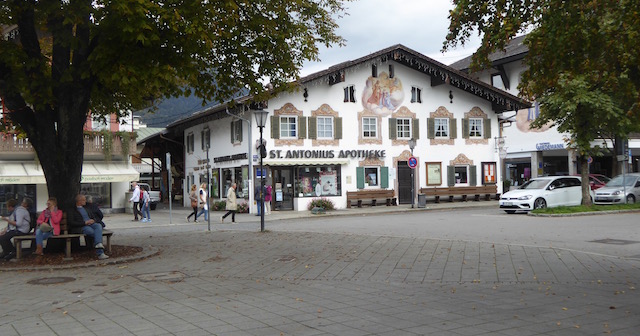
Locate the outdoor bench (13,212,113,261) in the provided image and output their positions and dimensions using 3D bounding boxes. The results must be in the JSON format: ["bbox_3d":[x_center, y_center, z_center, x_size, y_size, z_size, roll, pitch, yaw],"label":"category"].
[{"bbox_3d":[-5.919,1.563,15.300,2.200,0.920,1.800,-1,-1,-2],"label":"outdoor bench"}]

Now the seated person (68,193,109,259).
[{"bbox_3d":[-5.084,1.301,14.650,0.850,1.360,0.560,-2,-1,34],"label":"seated person"}]

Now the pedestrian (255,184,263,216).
[{"bbox_3d":[-2.849,1.456,32.200,0.520,1.740,0.360,-1,-1,-12],"label":"pedestrian"}]

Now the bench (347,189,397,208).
[{"bbox_3d":[2.755,1.653,35.600,2.900,0.880,0.650,-1,-1,-22],"label":"bench"}]

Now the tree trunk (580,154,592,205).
[{"bbox_3d":[10.610,0.438,26.500,0.420,2.150,0.420,-1,-1,0],"label":"tree trunk"}]

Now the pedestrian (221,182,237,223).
[{"bbox_3d":[-3.807,1.498,28.000,0.700,1.700,0.500,-1,-1,-18],"label":"pedestrian"}]

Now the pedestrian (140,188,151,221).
[{"bbox_3d":[-7.403,1.574,28.400,0.480,1.530,0.450,0,-2,-28],"label":"pedestrian"}]

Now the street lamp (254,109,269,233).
[{"bbox_3d":[-1.777,0.077,20.500,0.460,3.810,0.460,-1,-1,-22],"label":"street lamp"}]

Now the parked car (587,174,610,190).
[{"bbox_3d":[14.500,1.105,34.900,1.780,1.500,4.150,0,-2,-37],"label":"parked car"}]

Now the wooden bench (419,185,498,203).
[{"bbox_3d":[7.713,1.443,36.800,5.200,0.930,0.600,-1,-1,-23],"label":"wooden bench"}]

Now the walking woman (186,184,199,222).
[{"bbox_3d":[-5.351,1.519,28.000,0.550,1.630,0.470,-1,-1,-18],"label":"walking woman"}]

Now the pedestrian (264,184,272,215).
[{"bbox_3d":[-2.538,1.552,32.800,0.520,1.550,0.420,-1,-1,-9],"label":"pedestrian"}]

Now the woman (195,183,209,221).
[{"bbox_3d":[-5.097,1.475,28.700,0.600,1.650,0.500,-1,-1,-16],"label":"woman"}]

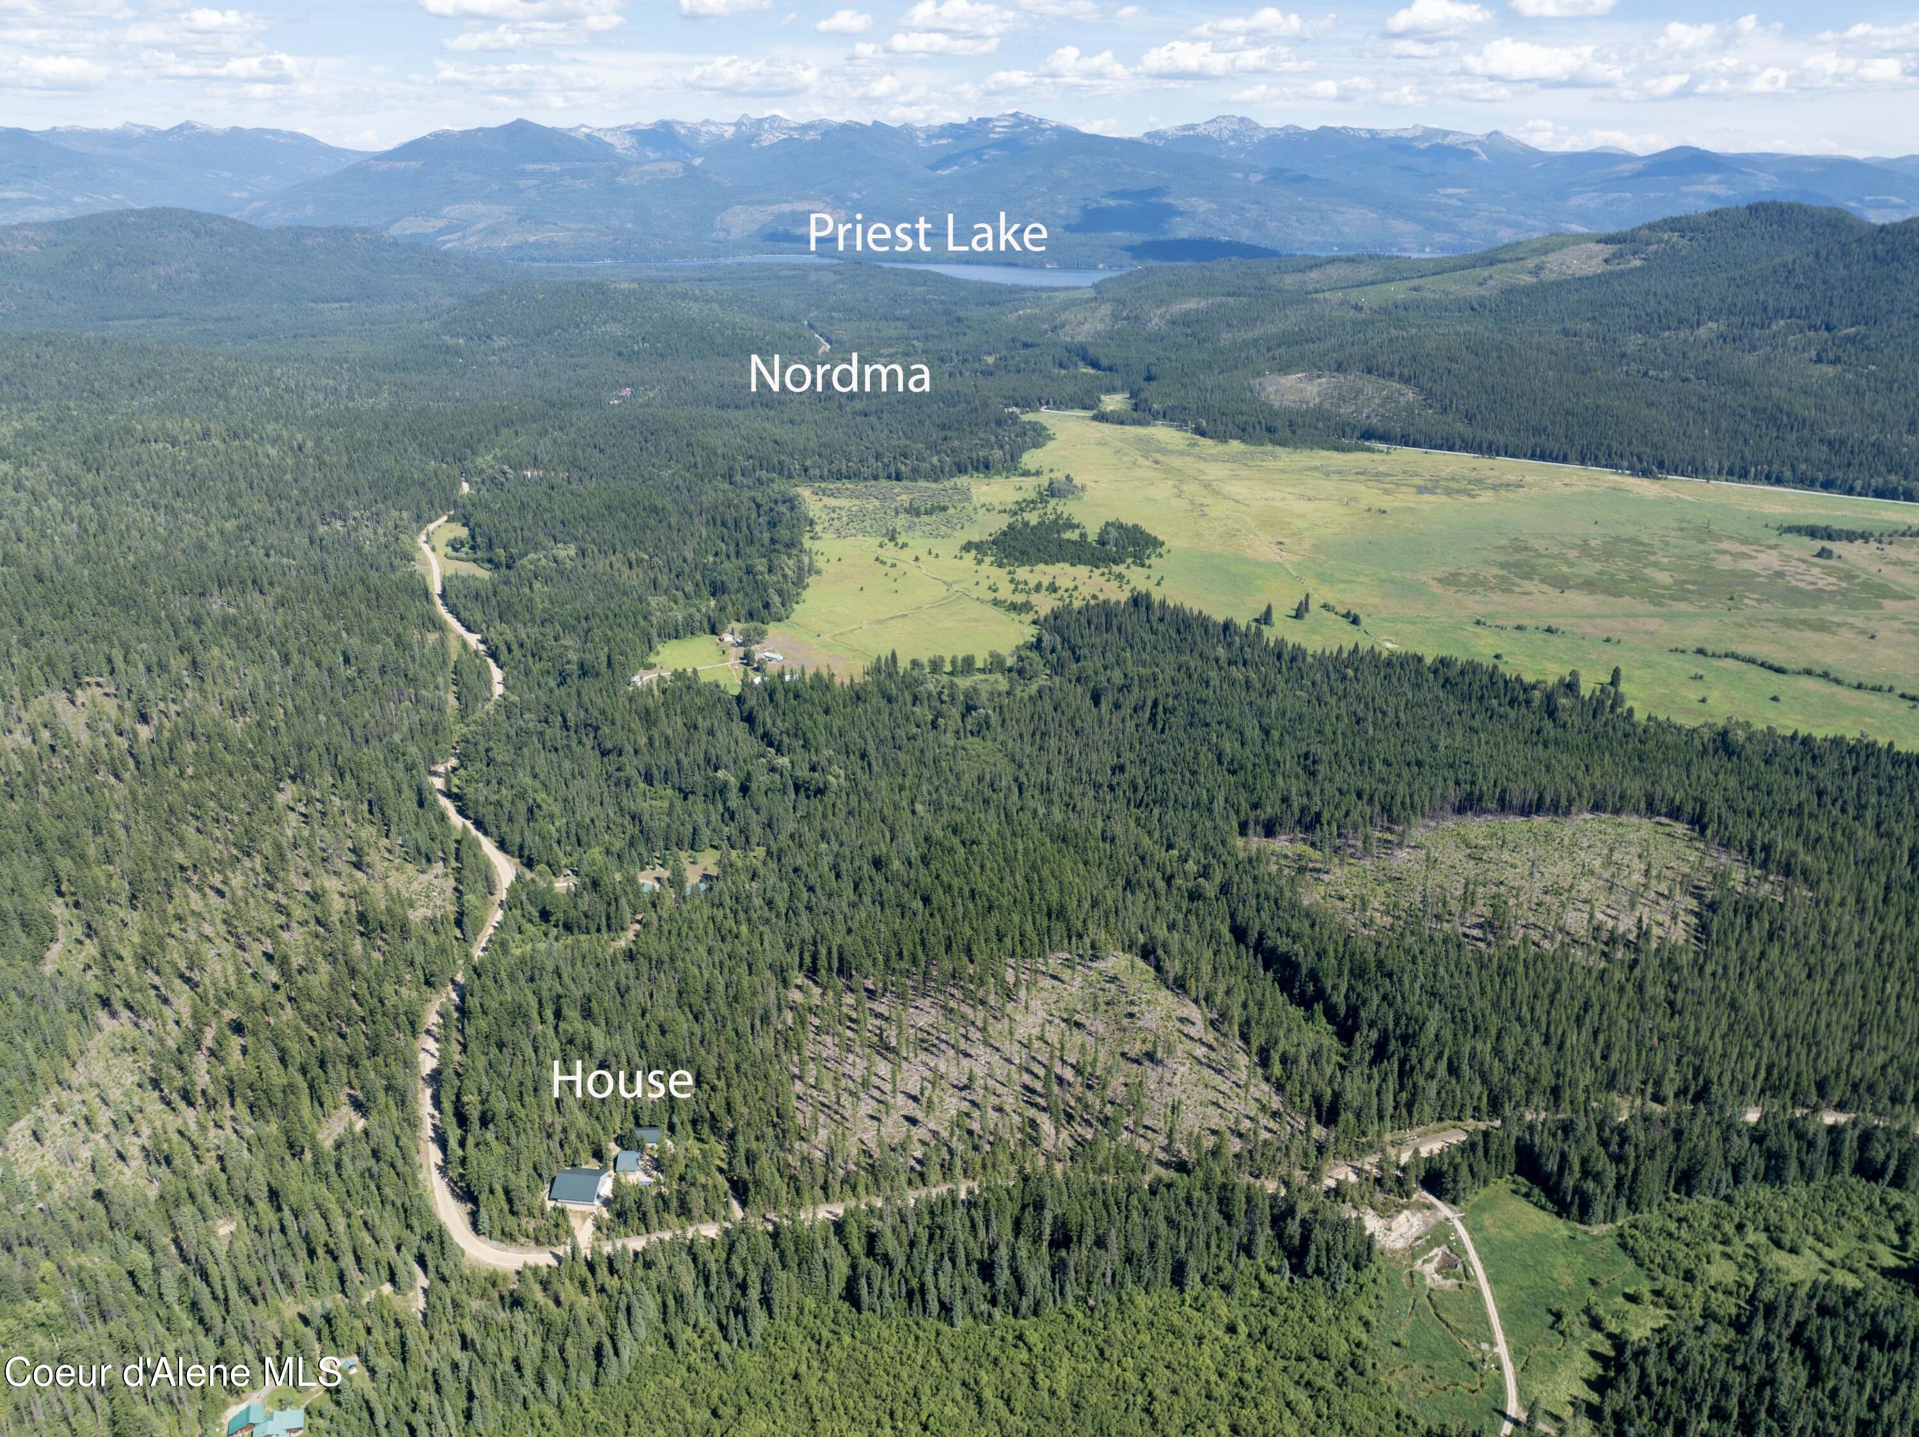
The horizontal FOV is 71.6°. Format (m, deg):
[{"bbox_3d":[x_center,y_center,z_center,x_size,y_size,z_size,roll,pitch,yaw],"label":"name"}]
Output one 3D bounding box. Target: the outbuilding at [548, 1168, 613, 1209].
[{"bbox_3d":[-156.500,191.200,548.000,18.000,7.500,17.600,2,22,5],"label":"outbuilding"}]

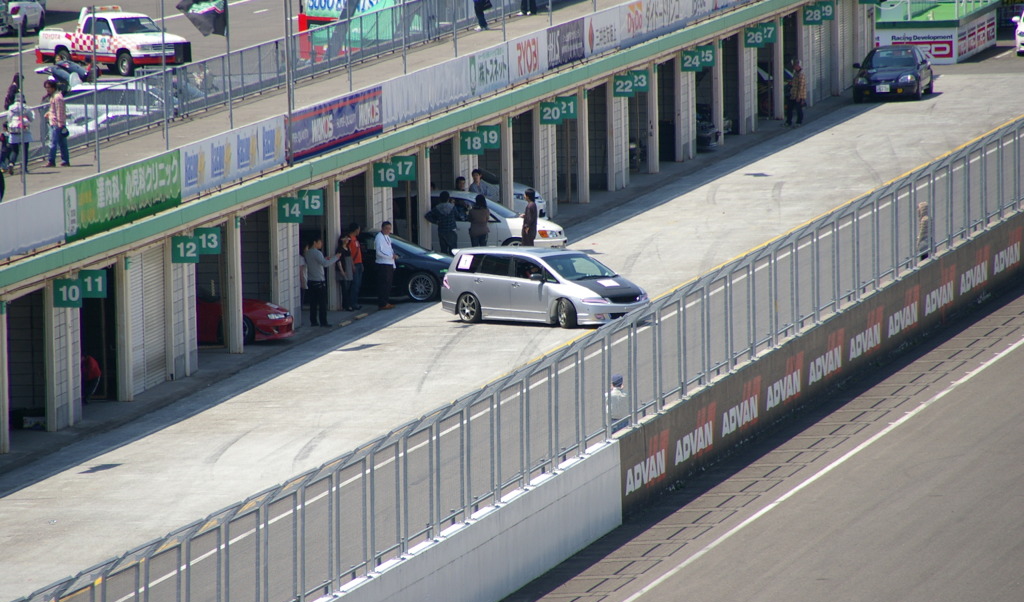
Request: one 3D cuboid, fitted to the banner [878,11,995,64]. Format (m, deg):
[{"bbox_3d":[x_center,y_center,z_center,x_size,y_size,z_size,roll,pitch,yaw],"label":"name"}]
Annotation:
[{"bbox_3d":[11.885,-7.389,297.963,2.300,1.020,9.000,0,4,10],"label":"banner"}]

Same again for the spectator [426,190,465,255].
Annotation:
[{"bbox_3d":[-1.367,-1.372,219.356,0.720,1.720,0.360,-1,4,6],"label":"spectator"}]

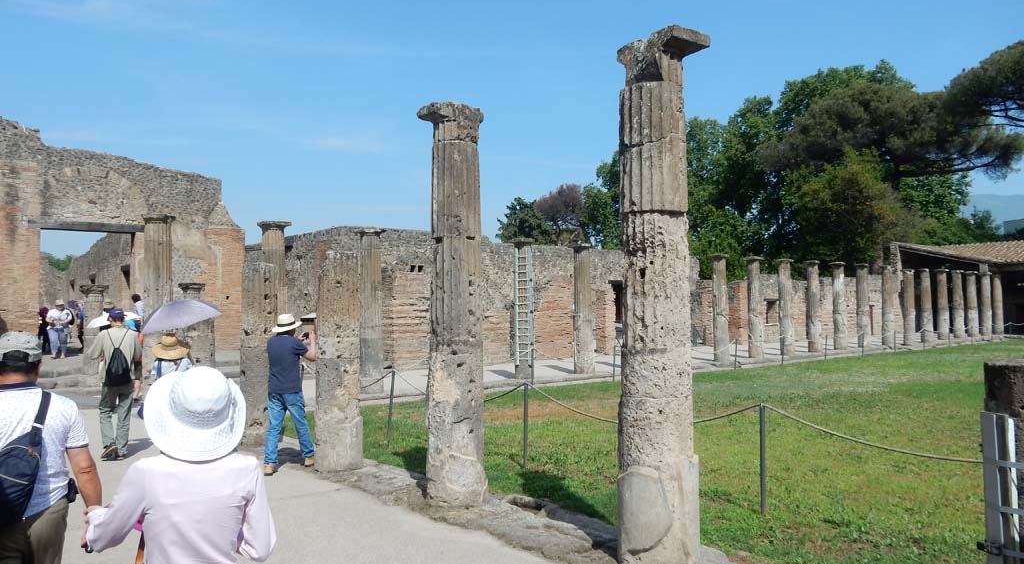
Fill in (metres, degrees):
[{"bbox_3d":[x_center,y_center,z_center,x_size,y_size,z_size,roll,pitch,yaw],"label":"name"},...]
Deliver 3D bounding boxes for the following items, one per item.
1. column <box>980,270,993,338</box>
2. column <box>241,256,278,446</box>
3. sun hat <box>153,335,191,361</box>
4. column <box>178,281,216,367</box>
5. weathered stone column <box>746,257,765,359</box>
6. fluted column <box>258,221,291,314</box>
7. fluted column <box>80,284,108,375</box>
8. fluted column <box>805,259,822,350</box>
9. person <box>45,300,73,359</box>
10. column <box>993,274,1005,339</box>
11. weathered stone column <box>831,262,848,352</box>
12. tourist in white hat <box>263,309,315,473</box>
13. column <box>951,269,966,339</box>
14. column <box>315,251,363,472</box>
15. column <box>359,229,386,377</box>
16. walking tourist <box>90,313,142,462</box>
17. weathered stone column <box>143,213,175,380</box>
[{"bbox_3d":[26.224,1.279,40.923,0.560,3.530,0.560,1,-3,-41],"label":"column"},{"bbox_3d":[-3.387,0.926,9.920,0.510,2.420,0.510,2,-2,-41],"label":"column"},{"bbox_3d":[-3.822,0.741,8.300,0.410,0.200,0.410,-4,12,-17],"label":"sun hat"},{"bbox_3d":[-5.010,1.141,11.800,0.520,2.200,0.520,2,-2,-41],"label":"column"},{"bbox_3d":[8.414,0.877,25.545,0.560,3.490,0.560,1,-3,-41],"label":"weathered stone column"},{"bbox_3d":[-4.609,0.570,14.361,0.560,3.500,0.560,1,-3,-41],"label":"fluted column"},{"bbox_3d":[-9.767,1.111,17.300,0.600,2.100,0.600,2,-2,-41],"label":"fluted column"},{"bbox_3d":[11.816,0.969,29.000,0.600,3.600,0.600,2,-2,-41],"label":"fluted column"},{"bbox_3d":[-12.408,1.304,20.300,0.640,1.600,0.500,1,-2,-18],"label":"person"},{"bbox_3d":[28.237,1.355,42.802,0.550,3.500,0.550,1,-3,-41],"label":"column"},{"bbox_3d":[13.206,0.985,29.739,0.560,3.500,0.560,1,-3,-41],"label":"weathered stone column"},{"bbox_3d":[-2.407,1.190,8.000,0.540,1.710,0.640,-1,-2,33],"label":"tourist in white hat"},{"bbox_3d":[23.302,1.242,38.569,0.550,3.500,0.550,1,-3,-41],"label":"column"},{"bbox_3d":[-1.929,0.850,8.220,0.530,2.400,0.530,2,-2,-41],"label":"column"},{"bbox_3d":[-2.976,0.608,15.759,0.560,3.500,0.560,0,-2,0],"label":"column"},{"bbox_3d":[-4.841,1.237,9.021,0.620,1.790,0.480,1,-3,-32],"label":"walking tourist"},{"bbox_3d":[-6.309,0.564,13.173,0.550,3.500,0.550,1,-3,-41],"label":"weathered stone column"}]

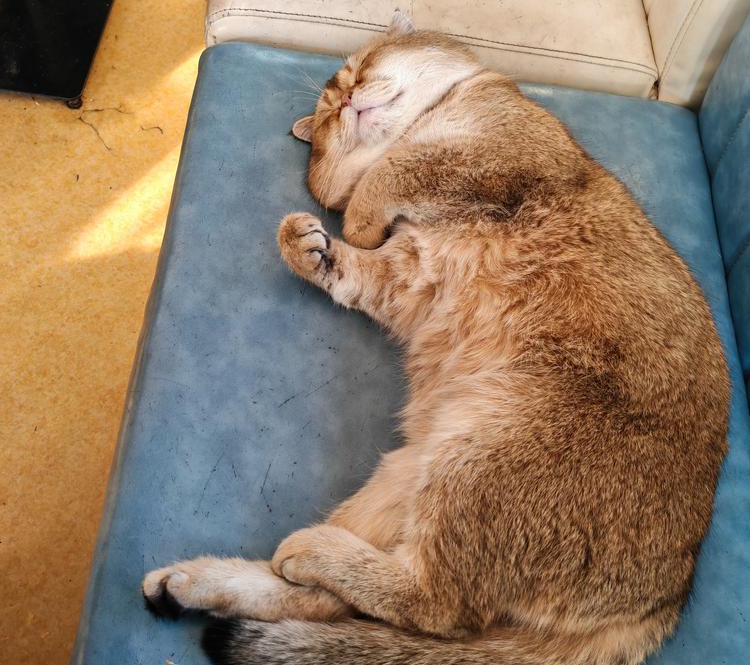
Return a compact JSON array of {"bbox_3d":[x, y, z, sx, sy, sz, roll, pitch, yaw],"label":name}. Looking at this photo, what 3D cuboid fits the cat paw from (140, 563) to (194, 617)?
[{"bbox_3d":[-0.137,0.171,0.517,0.035,0.033,0.034,5,64,-6],"label":"cat paw"}]

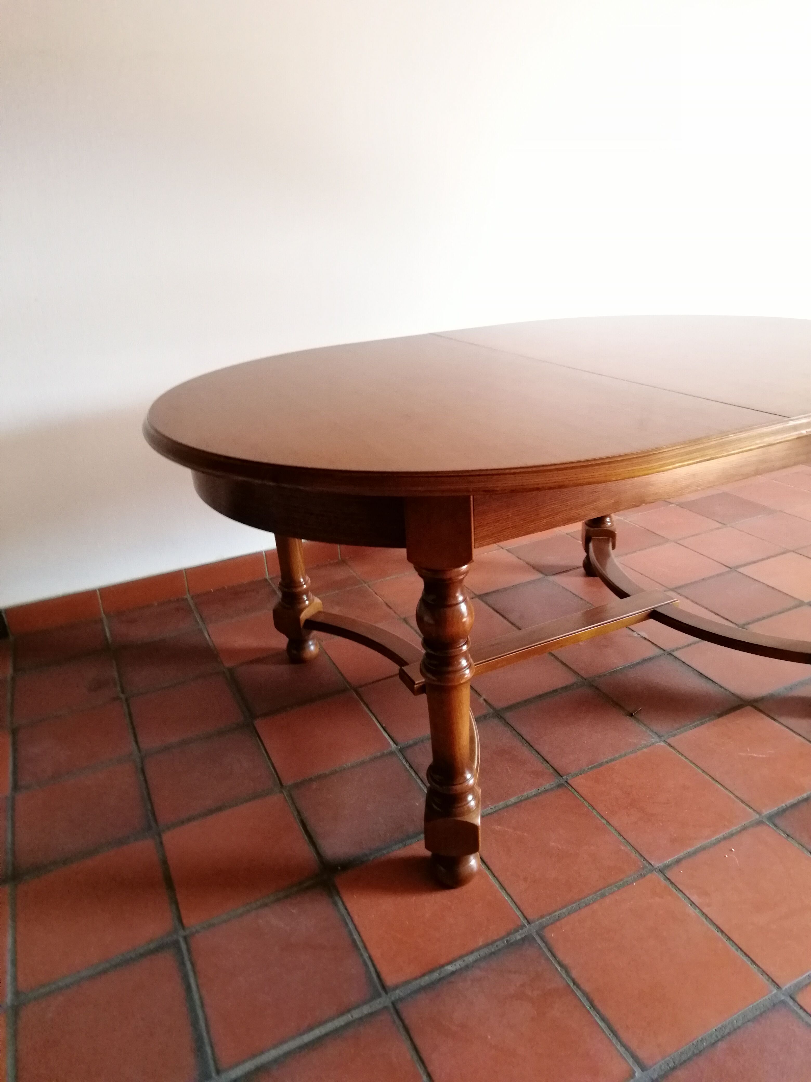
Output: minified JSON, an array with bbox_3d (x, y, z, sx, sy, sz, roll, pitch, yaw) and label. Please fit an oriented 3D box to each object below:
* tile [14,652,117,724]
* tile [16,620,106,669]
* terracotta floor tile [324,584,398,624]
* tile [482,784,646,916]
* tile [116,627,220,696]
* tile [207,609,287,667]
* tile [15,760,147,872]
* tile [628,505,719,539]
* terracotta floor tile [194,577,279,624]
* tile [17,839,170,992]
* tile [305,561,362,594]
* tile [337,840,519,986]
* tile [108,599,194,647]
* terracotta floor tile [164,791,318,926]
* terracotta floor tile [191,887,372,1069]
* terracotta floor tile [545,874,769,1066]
[{"bbox_3d":[-0.865,0.374,1.905,0.235,0.015,0.235,-13,25,-22],"label":"tile"},{"bbox_3d":[-0.968,0.293,2.115,0.243,0.015,0.201,-13,25,-22],"label":"tile"},{"bbox_3d":[-0.177,0.212,2.200,0.238,0.015,0.239,-13,25,-22],"label":"terracotta floor tile"},{"bbox_3d":[0.252,0.551,1.347,0.235,0.015,0.235,-13,25,-22],"label":"tile"},{"bbox_3d":[-0.636,0.322,1.998,0.235,0.015,0.235,-13,25,-22],"label":"tile"},{"bbox_3d":[-0.408,0.266,2.106,0.239,0.015,0.244,-13,25,-22],"label":"tile"},{"bbox_3d":[-0.648,0.540,1.490,0.235,0.015,0.235,-13,25,-22],"label":"tile"},{"bbox_3d":[0.956,-0.063,2.689,0.235,0.015,0.235,-13,25,-22],"label":"tile"},{"bbox_3d":[-0.509,0.186,2.303,0.238,0.015,0.210,-13,25,-22],"label":"terracotta floor tile"},{"bbox_3d":[-0.533,0.626,1.276,0.235,0.015,0.235,-13,25,-22],"label":"tile"},{"bbox_3d":[-0.280,0.129,2.400,0.235,0.015,0.200,-13,25,-22],"label":"tile"},{"bbox_3d":[0.031,0.603,1.257,0.235,0.015,0.235,-13,25,-22],"label":"tile"},{"bbox_3d":[-0.742,0.240,2.209,0.233,0.015,0.197,-13,25,-22],"label":"tile"},{"bbox_3d":[-0.304,0.576,1.372,0.237,0.015,0.230,-13,25,-22],"label":"terracotta floor tile"},{"bbox_3d":[-0.196,0.659,1.154,0.235,0.015,0.235,-13,25,-22],"label":"terracotta floor tile"},{"bbox_3d":[0.371,0.636,1.135,0.235,0.015,0.235,-13,25,-22],"label":"terracotta floor tile"}]

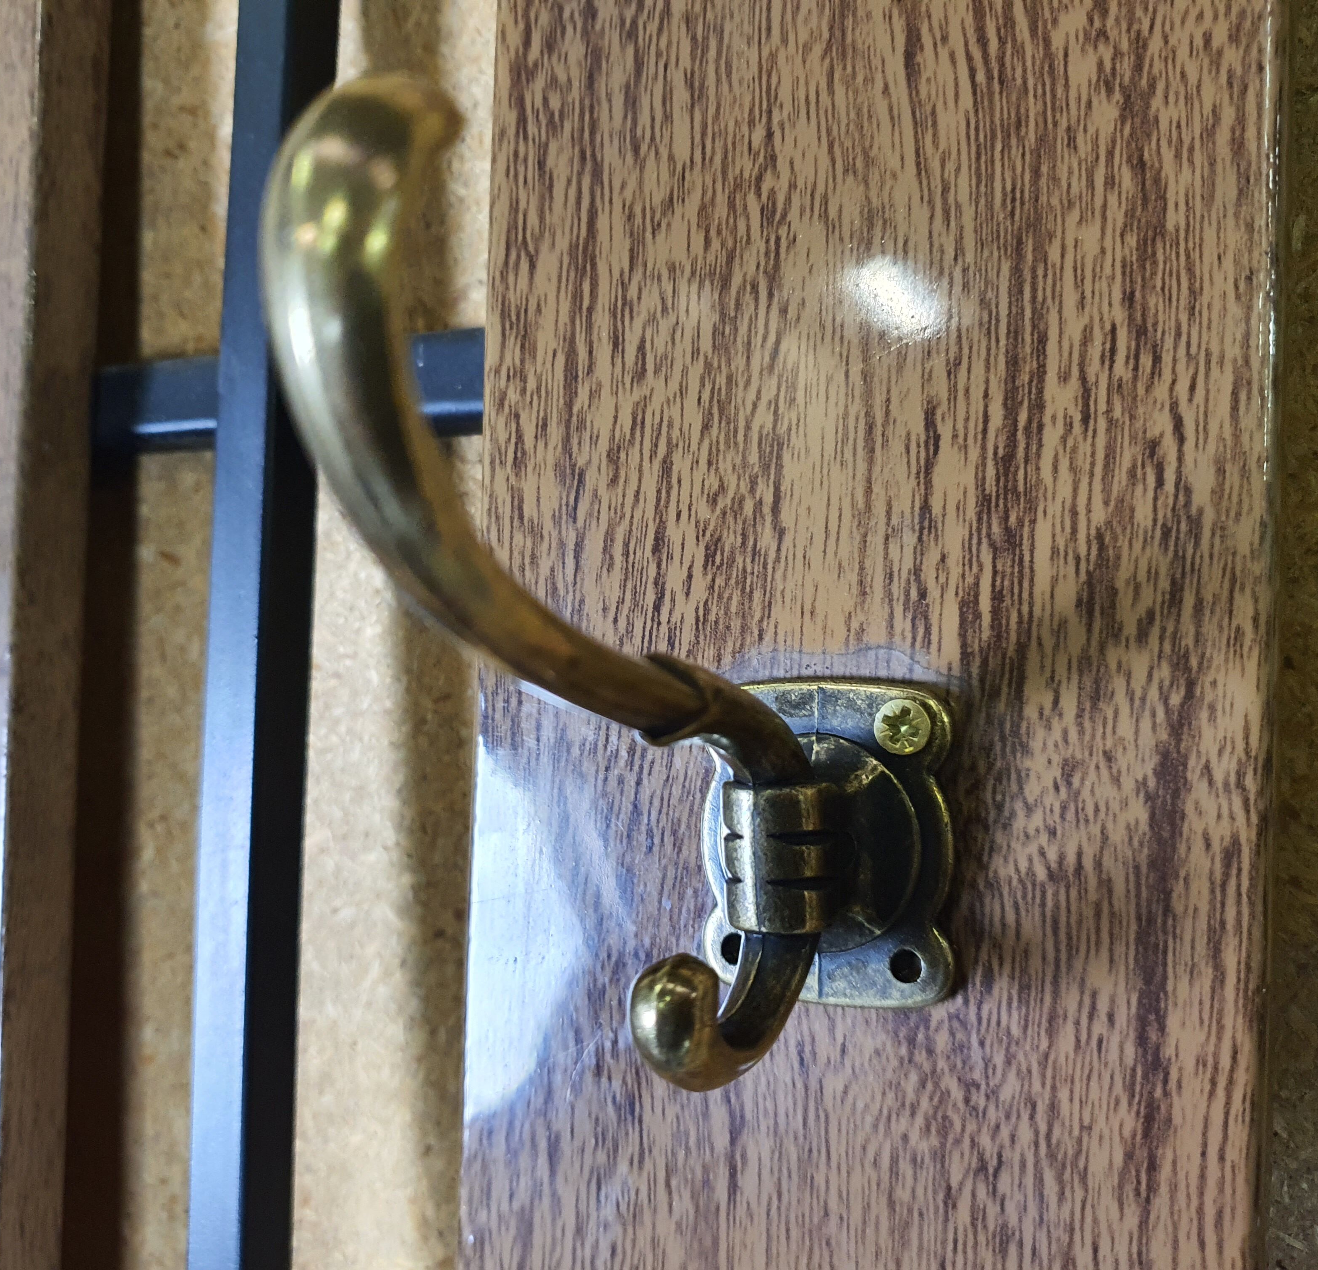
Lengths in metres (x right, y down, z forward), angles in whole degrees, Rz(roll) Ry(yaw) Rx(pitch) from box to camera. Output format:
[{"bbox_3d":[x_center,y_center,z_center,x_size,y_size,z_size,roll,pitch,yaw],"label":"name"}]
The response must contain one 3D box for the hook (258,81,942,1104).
[{"bbox_3d":[0.002,0.005,0.123,0.035,0.083,0.097,1,-1,26],"label":"hook"}]

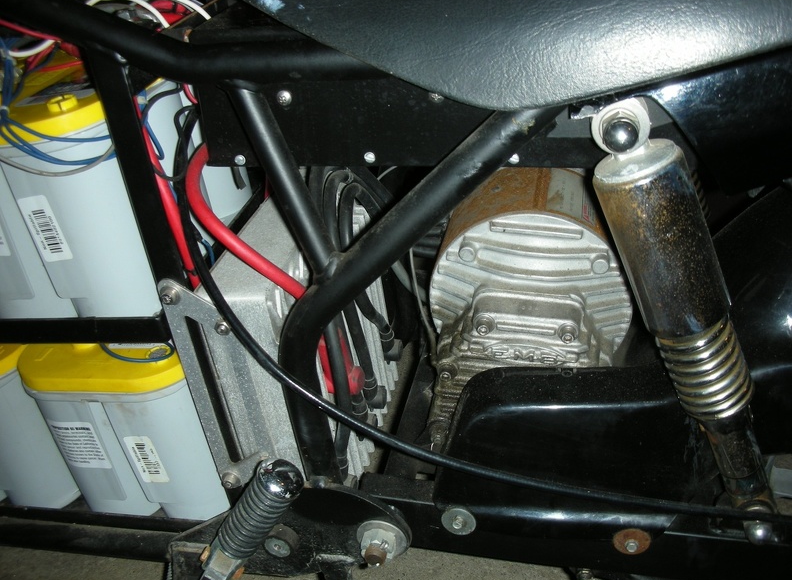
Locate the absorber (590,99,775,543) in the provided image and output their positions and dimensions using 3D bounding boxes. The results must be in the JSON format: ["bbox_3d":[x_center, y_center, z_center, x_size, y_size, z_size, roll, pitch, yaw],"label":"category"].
[{"bbox_3d":[0.204,0.042,0.537,0.059,0.362,0.060,-16,27,22],"label":"absorber"}]

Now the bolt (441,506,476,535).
[{"bbox_3d":[0.054,0.201,0.693,0.031,0.031,0.014,0,32,14],"label":"bolt"}]

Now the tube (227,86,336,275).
[{"bbox_3d":[-0.081,-0.077,0.586,0.026,0.155,0.026,-13,28,20],"label":"tube"}]

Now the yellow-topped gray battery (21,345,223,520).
[{"bbox_3d":[-0.225,0.073,0.829,0.173,0.195,0.254,-2,32,14],"label":"yellow-topped gray battery"}]

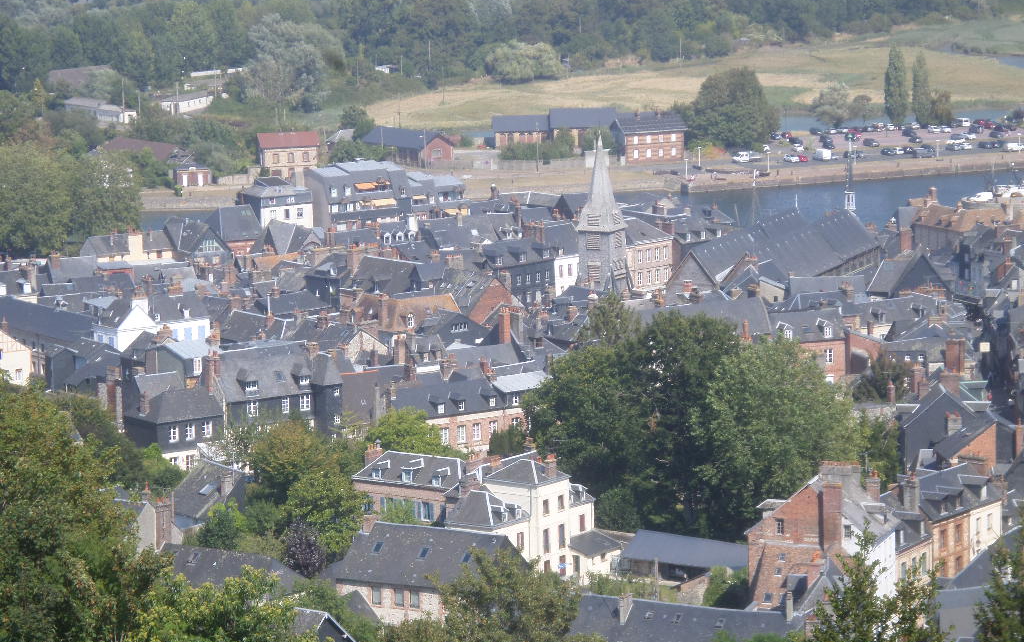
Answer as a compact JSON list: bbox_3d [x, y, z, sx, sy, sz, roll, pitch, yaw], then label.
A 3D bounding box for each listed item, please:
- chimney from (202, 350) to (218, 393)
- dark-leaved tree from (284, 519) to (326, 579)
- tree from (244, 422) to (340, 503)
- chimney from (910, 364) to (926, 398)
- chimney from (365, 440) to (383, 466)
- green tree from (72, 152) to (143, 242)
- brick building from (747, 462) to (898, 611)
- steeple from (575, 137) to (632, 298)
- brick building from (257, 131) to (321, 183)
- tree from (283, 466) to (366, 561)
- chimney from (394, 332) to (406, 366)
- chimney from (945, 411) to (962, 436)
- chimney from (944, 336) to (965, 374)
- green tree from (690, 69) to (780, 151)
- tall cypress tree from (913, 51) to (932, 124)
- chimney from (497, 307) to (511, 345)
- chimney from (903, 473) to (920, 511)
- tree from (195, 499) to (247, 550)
[{"bbox_3d":[-33.445,5.668,415.000,0.800,4.900,1.400,-6,9,-33],"label":"chimney"},{"bbox_3d":[-20.595,22.778,367.000,4.300,6.400,4.200,-1,8,0],"label":"dark-leaved tree"},{"bbox_3d":[-23.636,15.956,400.000,9.900,10.016,9.900,0,8,0],"label":"tree"},{"bbox_3d":[49.005,7.100,445.000,1.400,4.000,0.950,-4,8,-18],"label":"chimney"},{"bbox_3d":[-14.385,13.704,386.207,2.000,2.700,0.800,5,10,32],"label":"chimney"},{"bbox_3d":[-70.184,-21.012,641.265,12.500,16.500,12.500,0,9,0],"label":"green tree"},{"bbox_3d":[29.082,21.139,345.005,12.800,15.000,7.000,4,9,28],"label":"brick building"},{"bbox_3d":[14.303,-16.397,579.956,6.400,25.500,6.400,5,10,28],"label":"steeple"},{"bbox_3d":[-51.604,-37.312,841.250,13.600,10.600,6.800,-4,9,-26],"label":"brick building"},{"bbox_3d":[-18.762,19.668,372.000,8.100,9.711,8.100,0,8,0],"label":"tree"},{"bbox_3d":[-14.022,3.584,465.000,0.950,3.900,0.950,-7,10,-40],"label":"chimney"},{"bbox_3d":[48.411,11.281,405.000,1.600,2.650,0.800,-1,8,-6],"label":"chimney"},{"bbox_3d":[56.372,4.576,470.000,1.900,4.900,1.200,3,9,30],"label":"chimney"},{"bbox_3d":[49.000,-47.432,819.342,19.500,17.500,18.500,0,9,0],"label":"green tree"},{"bbox_3d":[104.781,-59.291,945.000,4.600,19.800,4.600,-1,8,0],"label":"tall cypress tree"},{"bbox_3d":[-0.953,0.656,470.368,1.000,4.800,1.200,-6,11,-34],"label":"chimney"},{"bbox_3d":[40.458,17.346,374.000,1.250,4.000,1.000,4,9,34],"label":"chimney"},{"bbox_3d":[-29.010,20.551,368.000,5.100,5.490,5.100,0,8,0],"label":"tree"}]

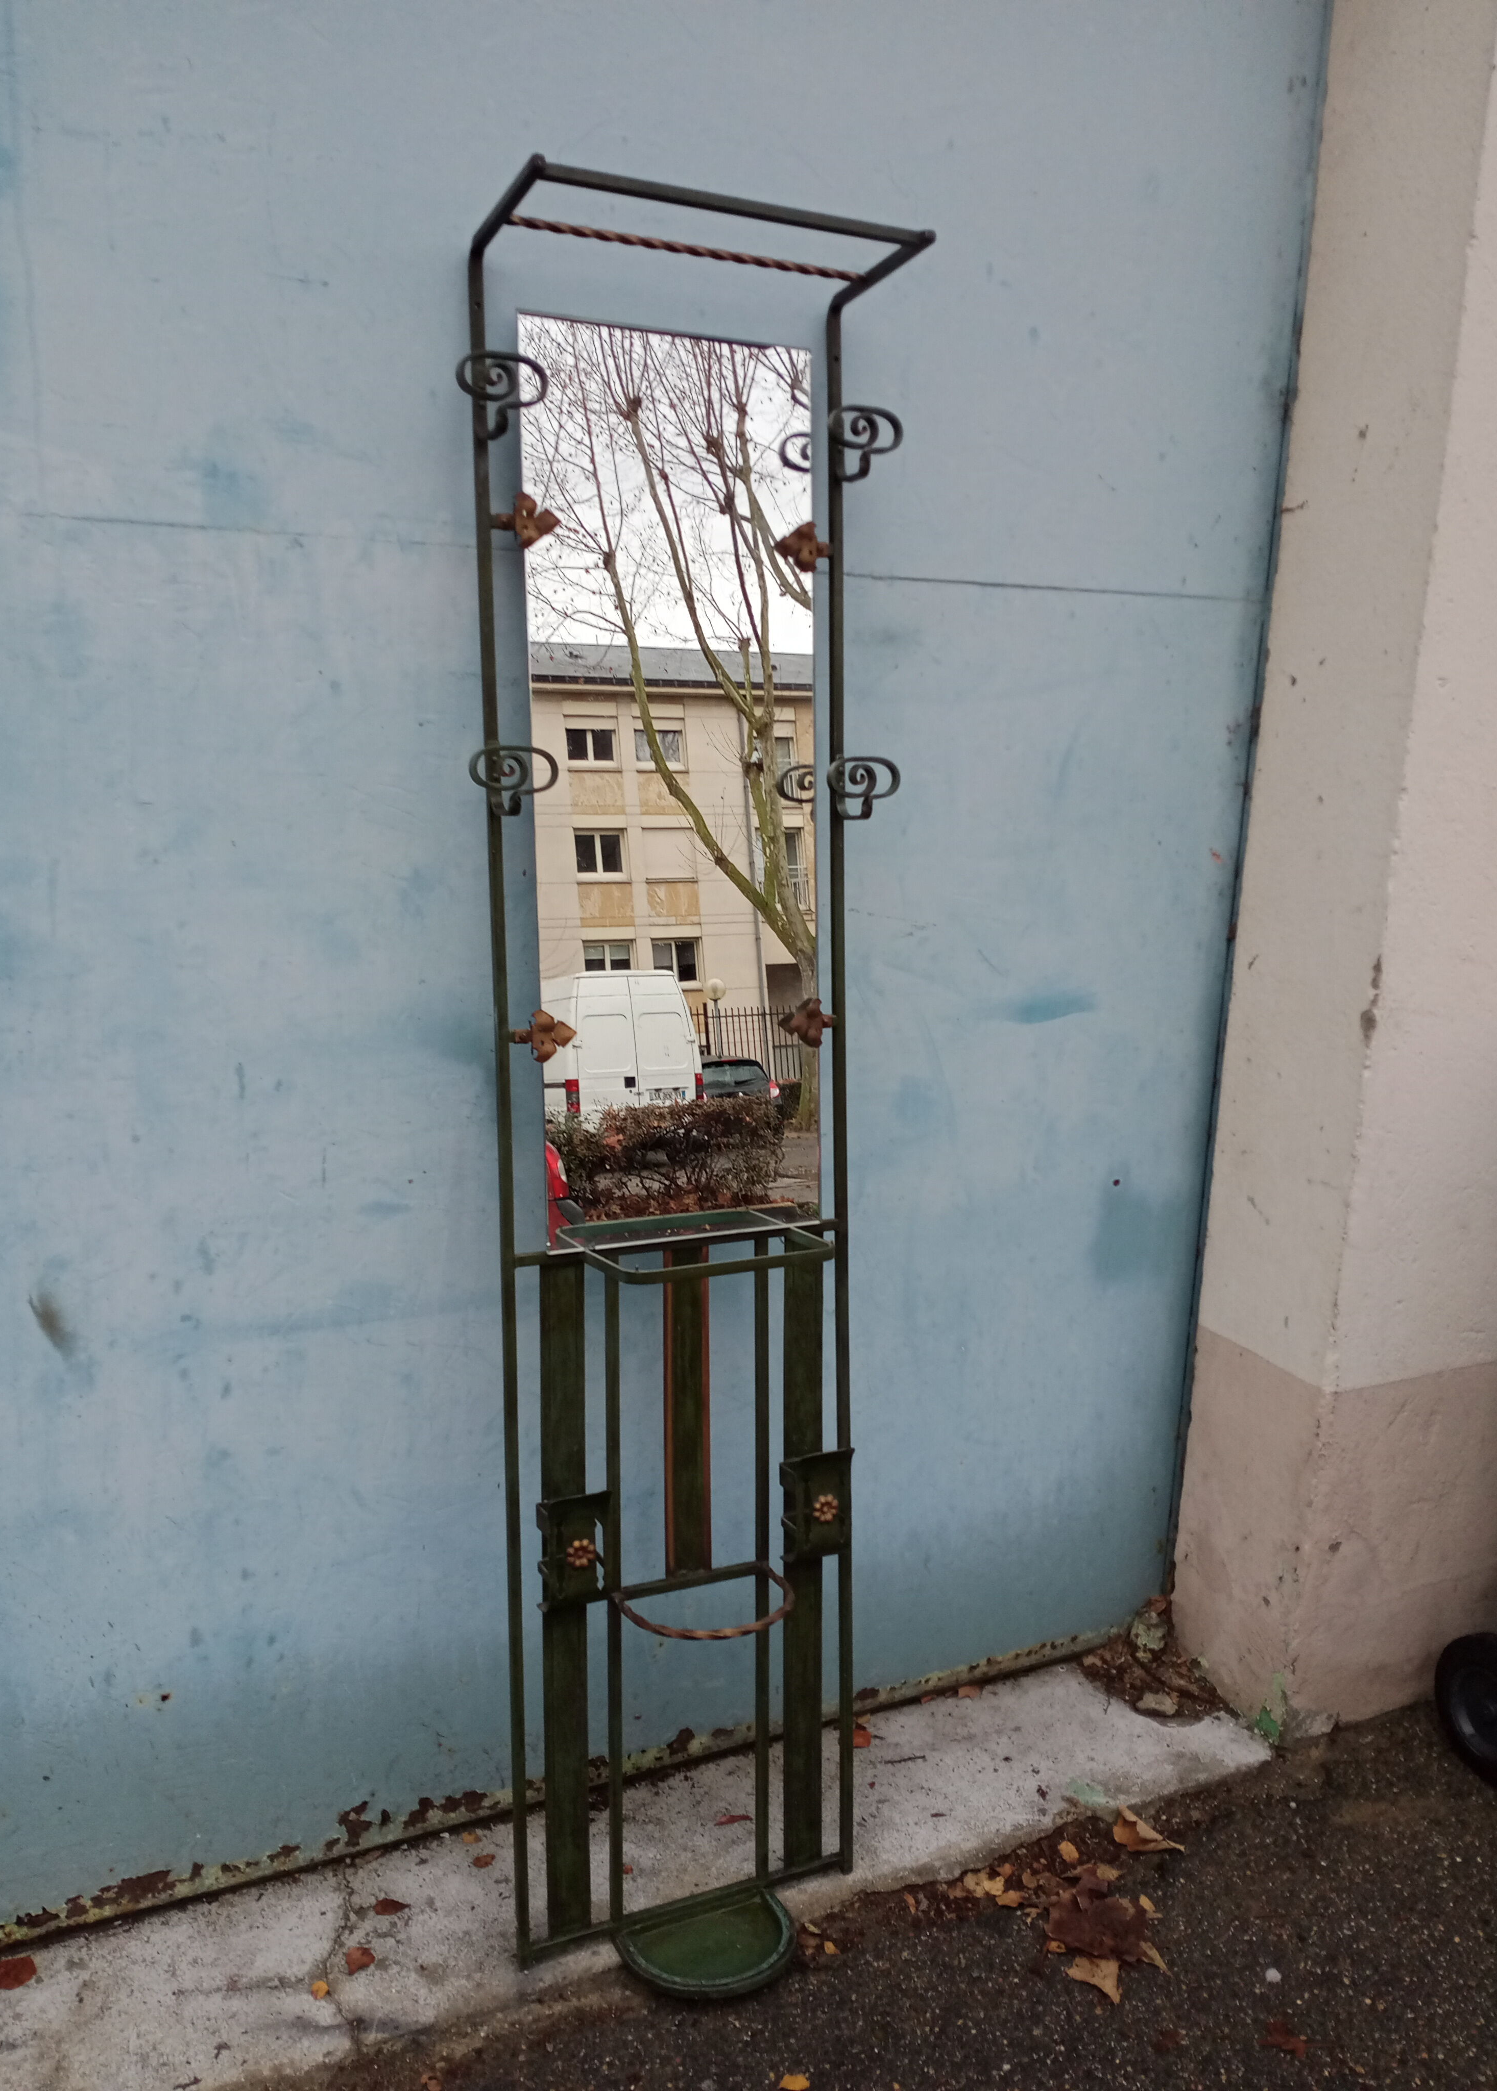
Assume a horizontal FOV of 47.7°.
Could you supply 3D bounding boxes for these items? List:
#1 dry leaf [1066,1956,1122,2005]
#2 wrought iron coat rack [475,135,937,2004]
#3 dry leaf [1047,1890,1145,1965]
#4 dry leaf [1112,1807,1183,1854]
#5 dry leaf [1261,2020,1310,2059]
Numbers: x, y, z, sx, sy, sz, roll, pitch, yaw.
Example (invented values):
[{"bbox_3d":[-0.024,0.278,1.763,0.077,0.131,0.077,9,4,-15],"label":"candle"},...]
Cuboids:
[{"bbox_3d":[0.413,1.083,1.978,0.066,0.014,0.072,11,15,32],"label":"dry leaf"},{"bbox_3d":[-0.036,0.094,1.861,0.505,1.929,0.232,-3,6,-25],"label":"wrought iron coat rack"},{"bbox_3d":[0.426,1.063,2.053,0.115,0.022,0.107,7,13,20],"label":"dry leaf"},{"bbox_3d":[0.512,1.033,2.200,0.060,0.024,0.093,-9,17,-40],"label":"dry leaf"},{"bbox_3d":[0.602,1.111,1.898,0.047,0.010,0.045,8,14,24],"label":"dry leaf"}]

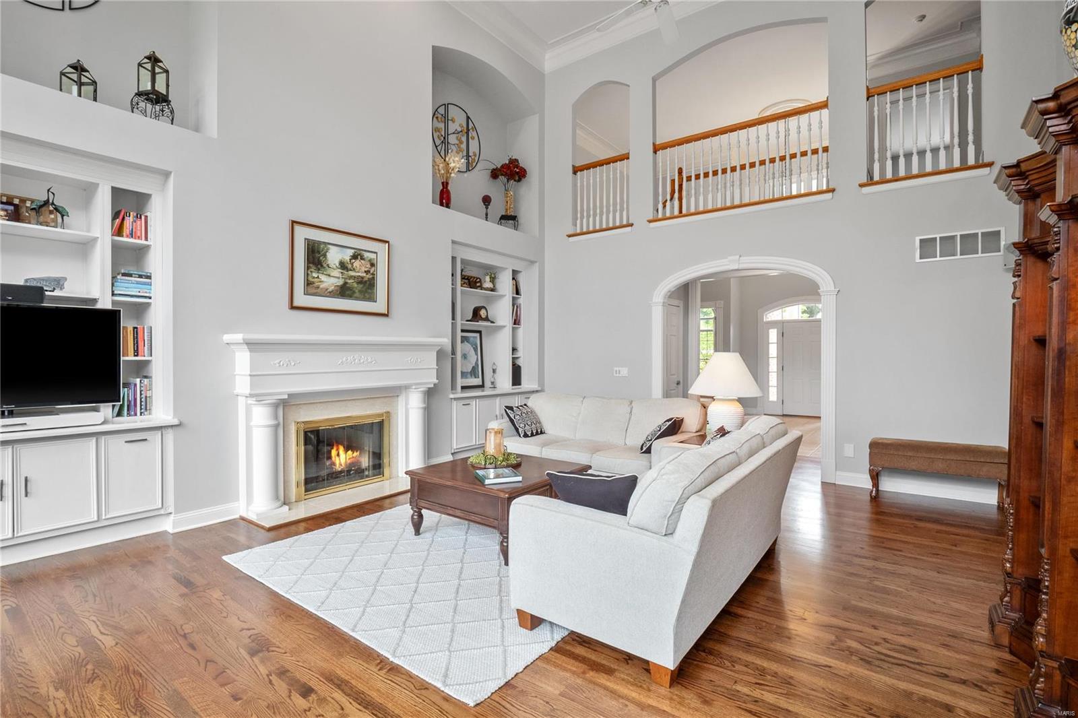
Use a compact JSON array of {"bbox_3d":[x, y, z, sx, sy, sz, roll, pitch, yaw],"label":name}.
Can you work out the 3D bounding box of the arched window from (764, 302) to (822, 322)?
[{"bbox_3d":[5.819,-1.046,10.479,1.656,0.363,0.080,0,1,38],"label":"arched window"}]

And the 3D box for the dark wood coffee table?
[{"bbox_3d":[-0.296,1.058,3.597,0.946,0.471,0.955,1,1,37],"label":"dark wood coffee table"}]

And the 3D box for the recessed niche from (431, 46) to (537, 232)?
[{"bbox_3d":[-0.866,-2.843,6.542,0.603,2.063,2.042,1,1,37],"label":"recessed niche"}]

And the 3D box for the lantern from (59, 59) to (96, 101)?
[{"bbox_3d":[-3.157,-1.892,3.288,0.134,0.328,0.134,0,1,1],"label":"lantern"}]

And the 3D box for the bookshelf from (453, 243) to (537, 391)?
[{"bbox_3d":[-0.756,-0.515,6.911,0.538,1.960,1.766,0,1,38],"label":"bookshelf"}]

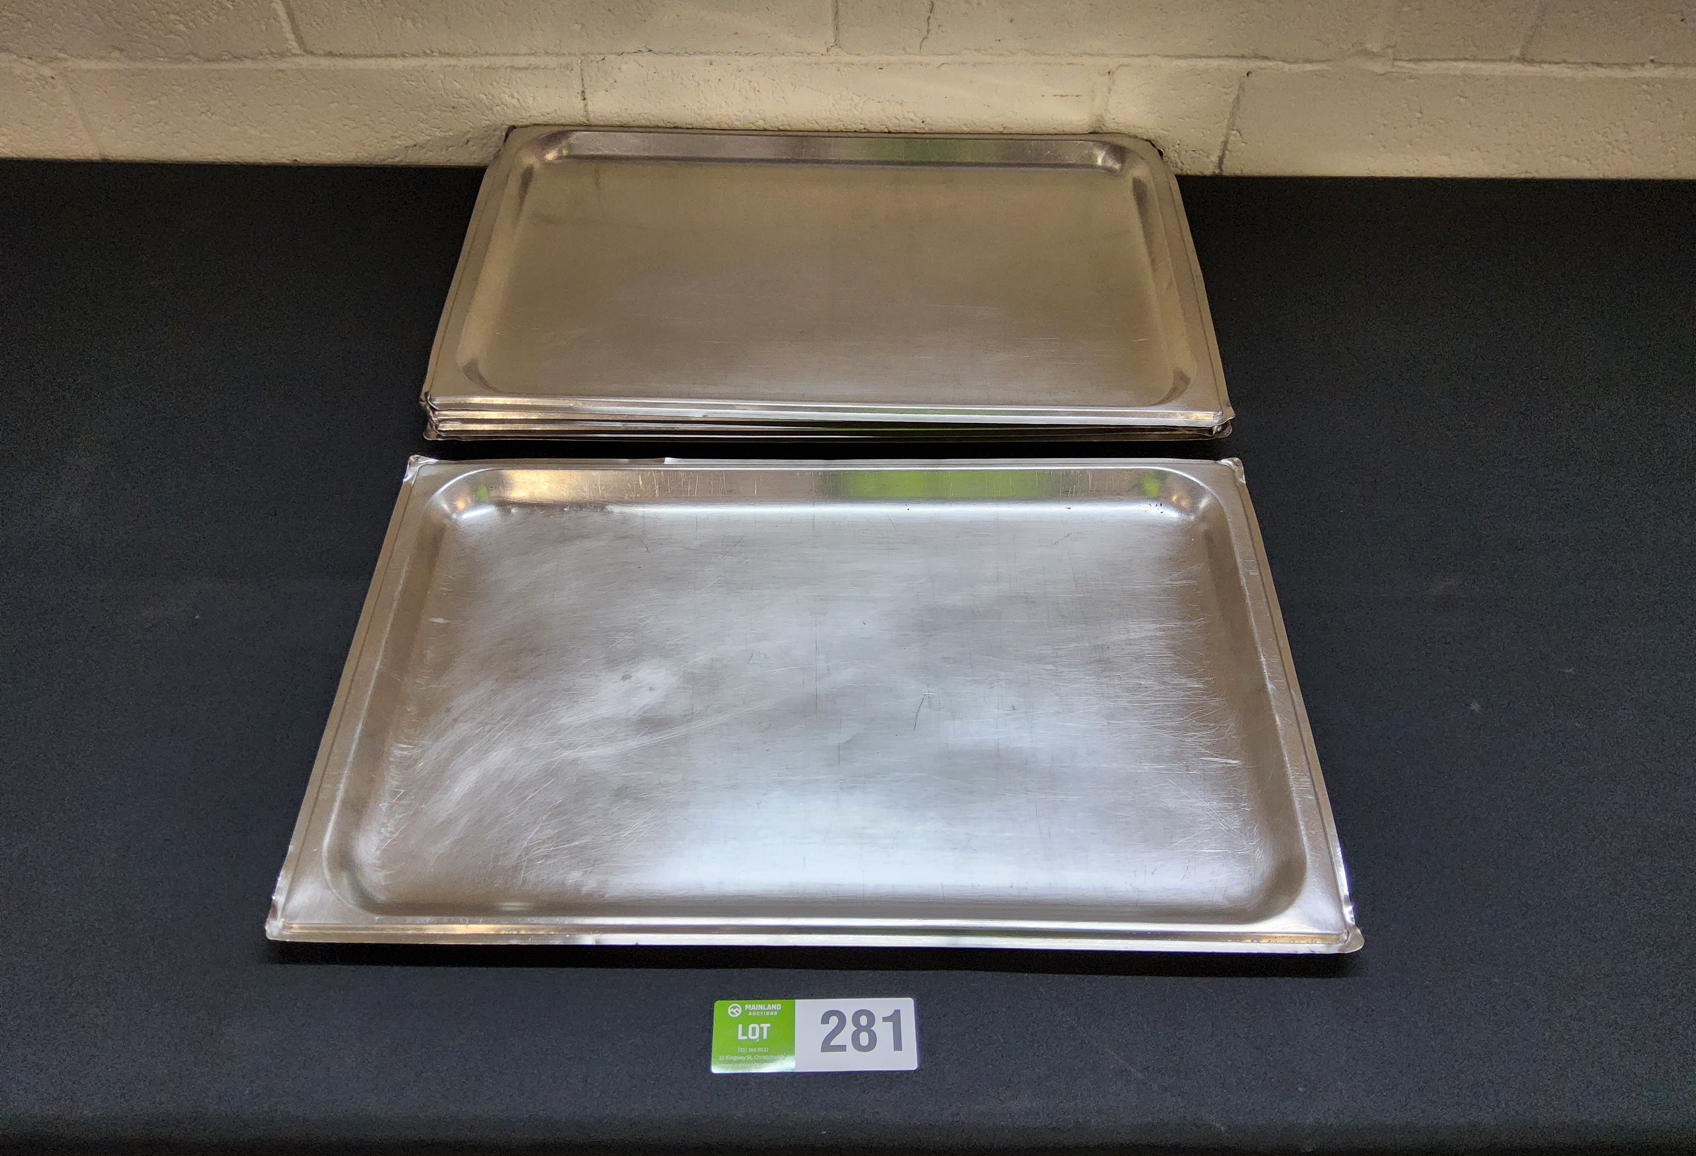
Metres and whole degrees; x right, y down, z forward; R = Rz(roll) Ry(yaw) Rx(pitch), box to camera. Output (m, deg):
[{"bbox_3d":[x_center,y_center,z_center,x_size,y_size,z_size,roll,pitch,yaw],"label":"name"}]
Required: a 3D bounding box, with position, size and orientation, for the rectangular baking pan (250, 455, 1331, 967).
[{"bbox_3d":[-0.016,0.055,0.690,0.529,0.022,0.325,0,51,0],"label":"rectangular baking pan"}]

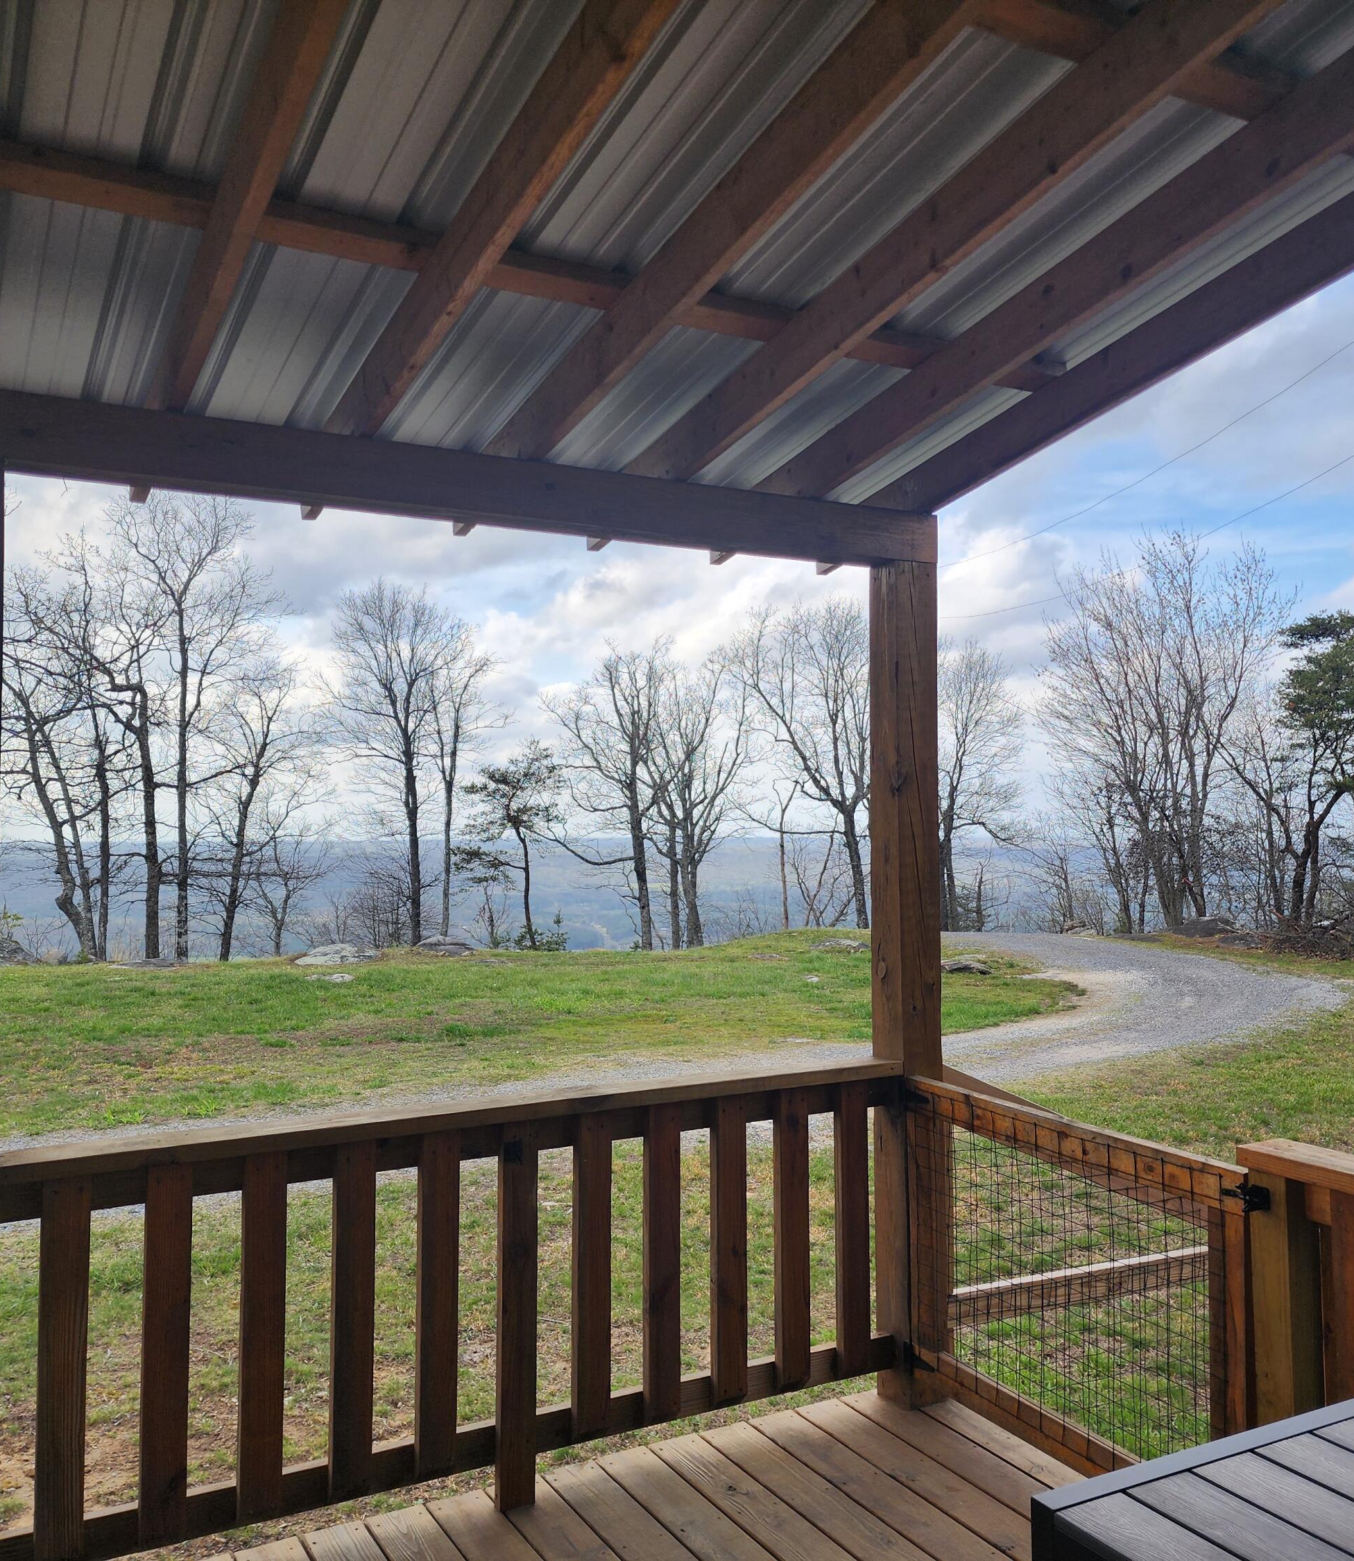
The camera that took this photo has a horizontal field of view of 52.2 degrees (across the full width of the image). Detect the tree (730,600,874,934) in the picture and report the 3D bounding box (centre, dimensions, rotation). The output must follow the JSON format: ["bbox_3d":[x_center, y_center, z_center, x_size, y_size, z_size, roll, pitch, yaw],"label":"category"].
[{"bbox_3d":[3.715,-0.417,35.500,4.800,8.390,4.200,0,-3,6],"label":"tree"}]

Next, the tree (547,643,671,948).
[{"bbox_3d":[-1.708,0.391,35.000,3.128,7.737,3.200,0,-3,-3],"label":"tree"}]

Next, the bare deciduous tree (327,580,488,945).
[{"bbox_3d":[-6.831,-0.453,35.000,4.074,9.259,3.900,0,-3,-11],"label":"bare deciduous tree"}]

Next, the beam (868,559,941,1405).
[{"bbox_3d":[0.622,0.535,3.760,0.140,2.240,0.140,1,-3,-30],"label":"beam"}]

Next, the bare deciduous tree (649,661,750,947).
[{"bbox_3d":[0.556,0.597,35.000,2.551,7.243,2.700,0,-3,1],"label":"bare deciduous tree"}]

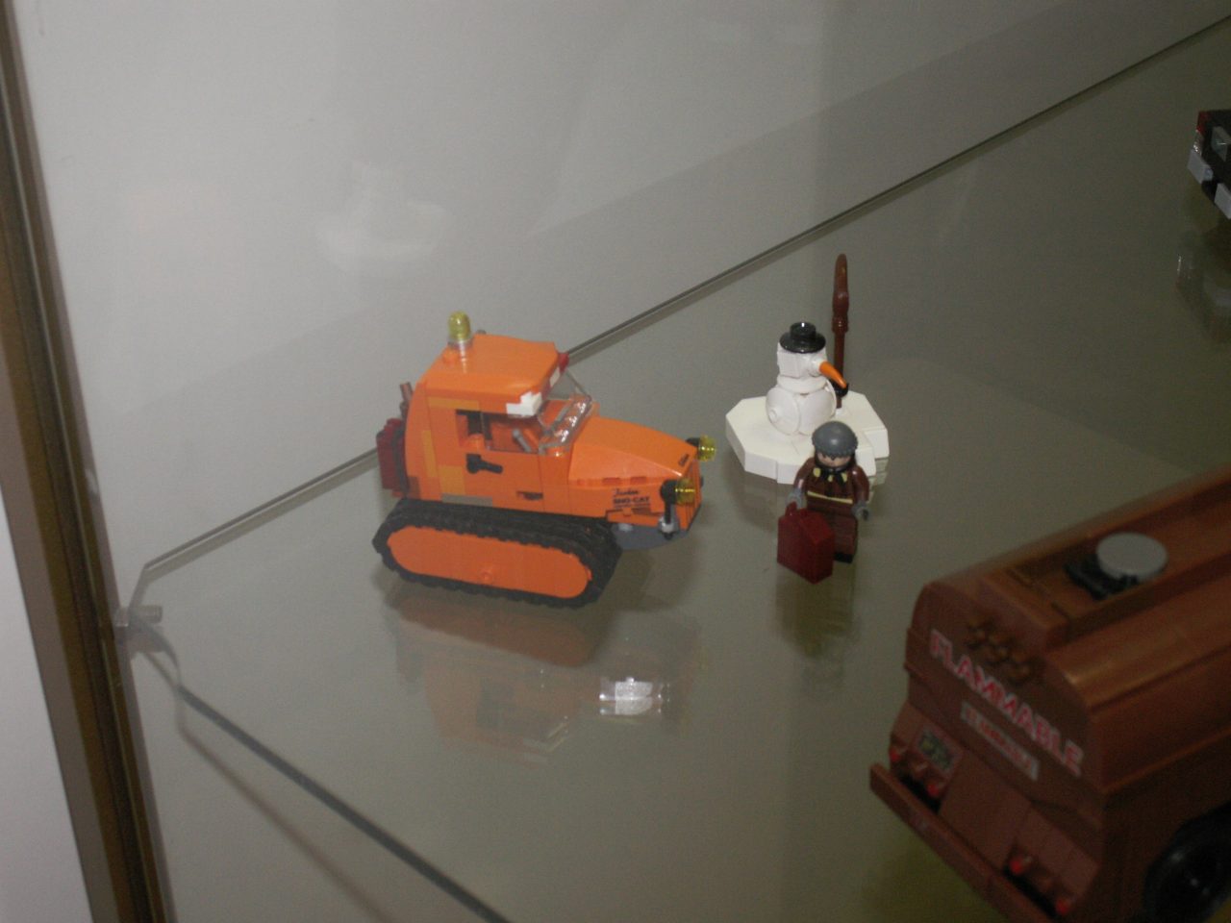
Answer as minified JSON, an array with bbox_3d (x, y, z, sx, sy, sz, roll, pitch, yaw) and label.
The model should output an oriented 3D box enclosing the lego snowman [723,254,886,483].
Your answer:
[{"bbox_3d":[0.062,-0.032,0.647,0.052,0.062,0.052,-26,40,-34],"label":"lego snowman"}]

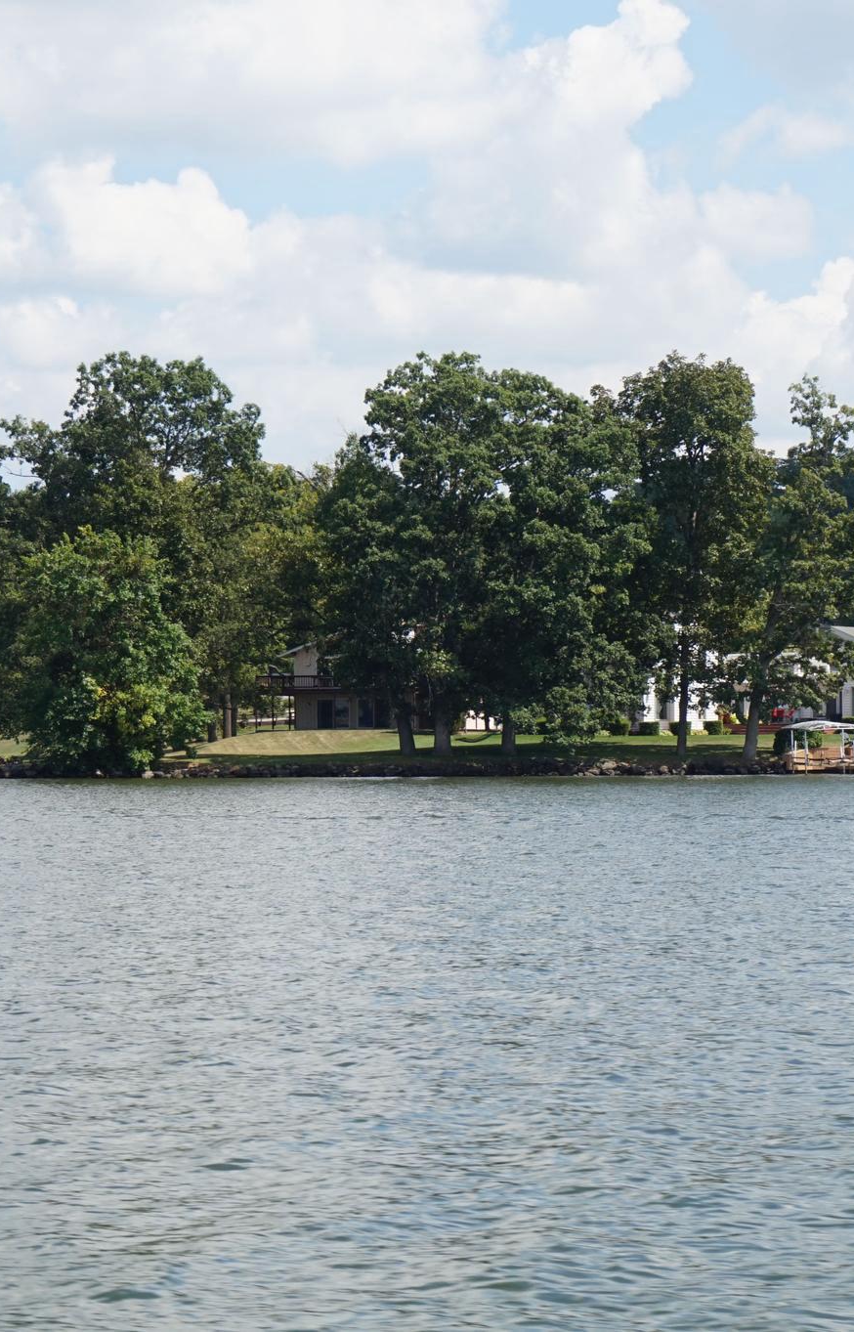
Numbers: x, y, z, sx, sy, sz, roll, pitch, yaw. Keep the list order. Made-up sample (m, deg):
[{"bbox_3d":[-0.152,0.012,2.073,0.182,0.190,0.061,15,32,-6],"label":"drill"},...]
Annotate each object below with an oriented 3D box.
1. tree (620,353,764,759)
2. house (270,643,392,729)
[{"bbox_3d":[17.840,-7.420,273.000,9.900,27.400,10.000,0,-1,0],"label":"tree"},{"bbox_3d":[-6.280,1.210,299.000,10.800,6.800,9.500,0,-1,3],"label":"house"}]

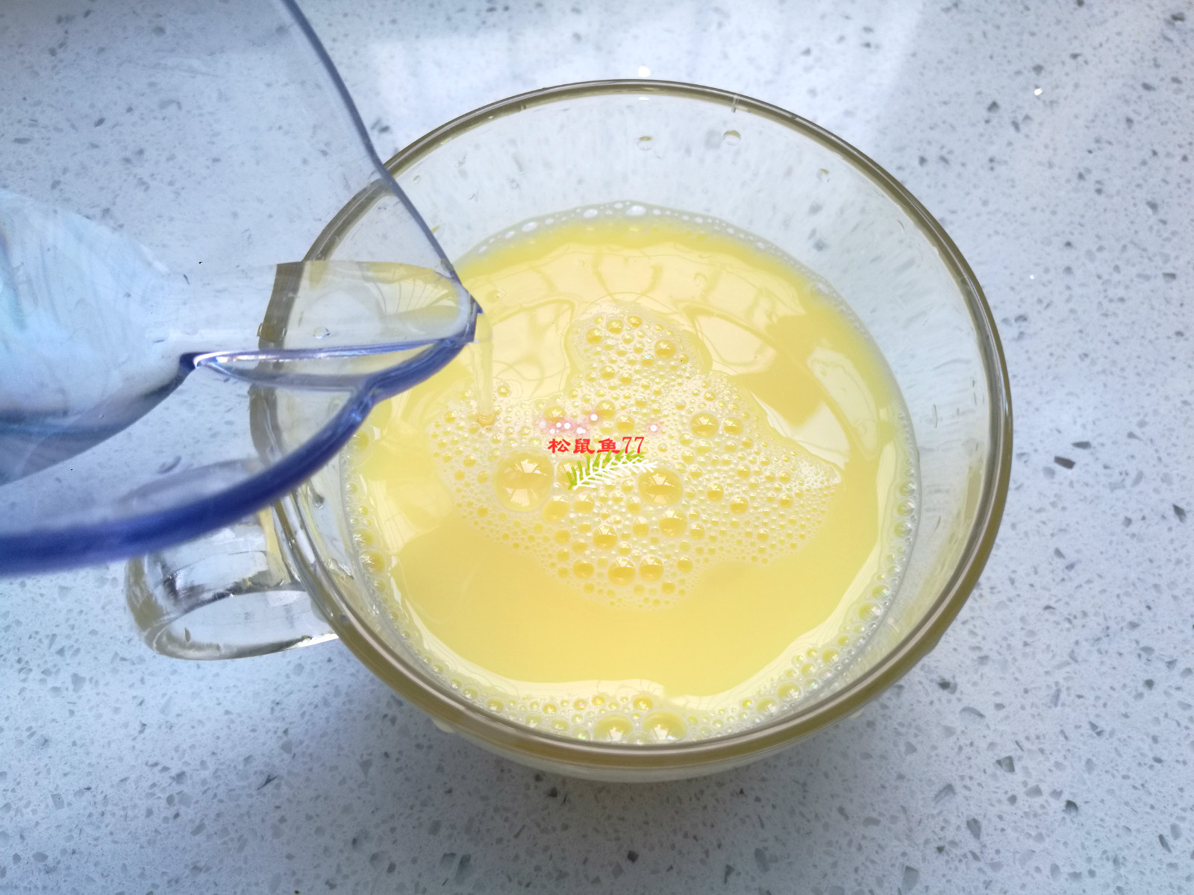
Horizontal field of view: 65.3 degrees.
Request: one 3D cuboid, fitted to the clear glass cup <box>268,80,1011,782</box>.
[{"bbox_3d":[0.006,0.002,0.201,0.130,0.083,0.130,0,69,0],"label":"clear glass cup"}]

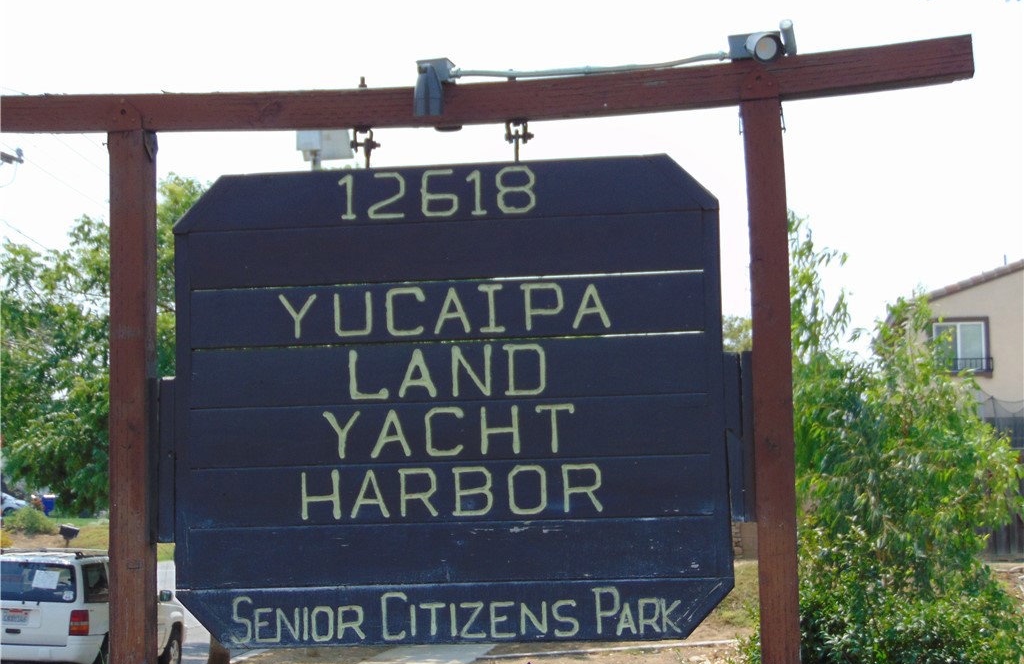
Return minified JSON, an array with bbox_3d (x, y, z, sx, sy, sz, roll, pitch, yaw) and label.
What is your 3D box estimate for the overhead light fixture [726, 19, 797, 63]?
[{"bbox_3d":[0.574,-0.647,4.770,0.155,0.110,0.170,-2,-6,2],"label":"overhead light fixture"}]

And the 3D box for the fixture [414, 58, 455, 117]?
[{"bbox_3d":[-0.179,-0.557,4.870,0.076,0.138,0.165,-2,-7,8],"label":"fixture"}]

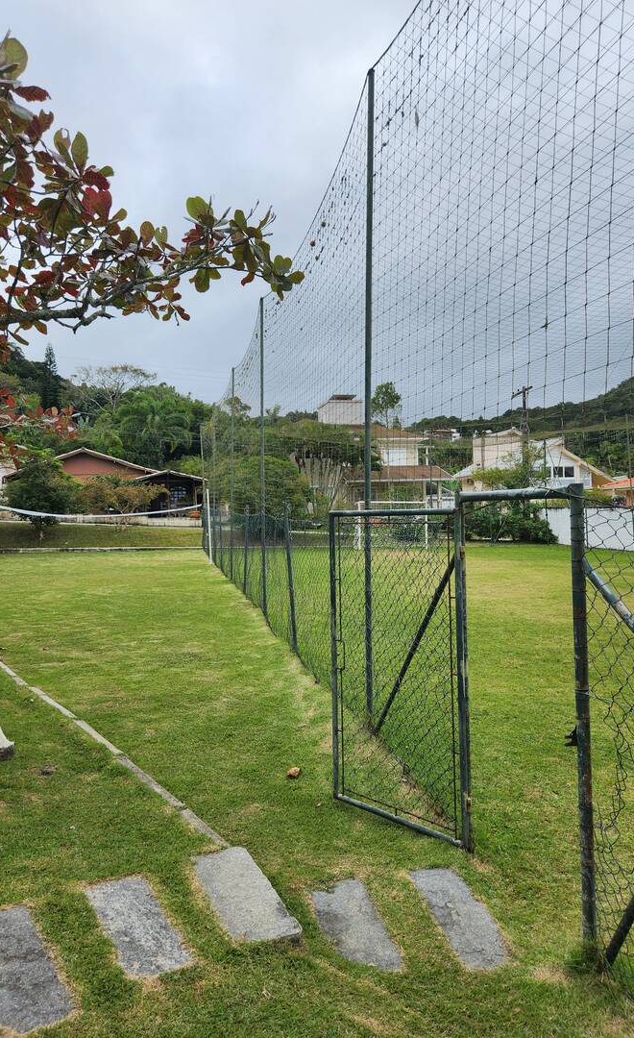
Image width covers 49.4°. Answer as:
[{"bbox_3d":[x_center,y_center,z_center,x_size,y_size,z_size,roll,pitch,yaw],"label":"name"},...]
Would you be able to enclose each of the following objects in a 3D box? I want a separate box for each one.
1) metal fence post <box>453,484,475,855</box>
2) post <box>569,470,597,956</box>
[{"bbox_3d":[0.710,0.736,3.325,0.050,1.736,0.050,-1,1,-13],"label":"metal fence post"},{"bbox_3d":[1.033,0.763,2.665,0.053,1.800,0.053,-2,1,-13],"label":"post"}]

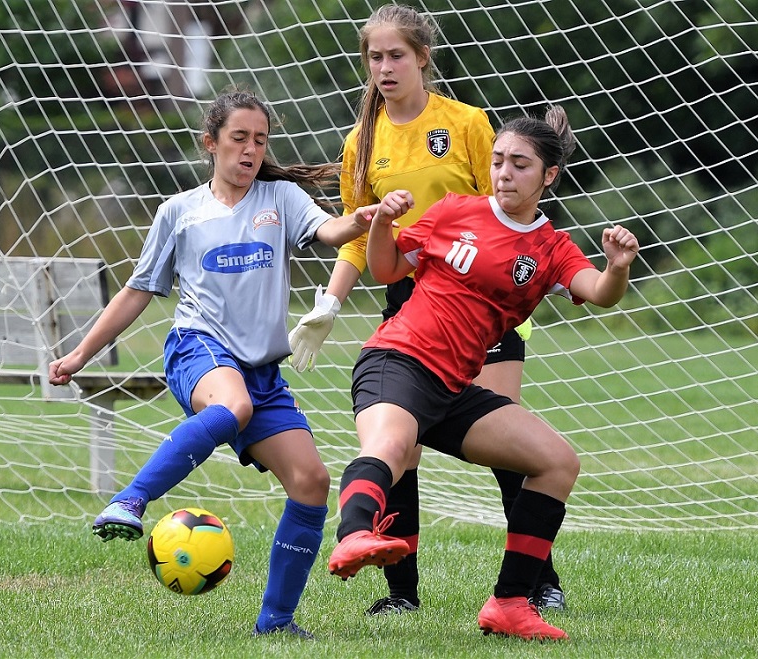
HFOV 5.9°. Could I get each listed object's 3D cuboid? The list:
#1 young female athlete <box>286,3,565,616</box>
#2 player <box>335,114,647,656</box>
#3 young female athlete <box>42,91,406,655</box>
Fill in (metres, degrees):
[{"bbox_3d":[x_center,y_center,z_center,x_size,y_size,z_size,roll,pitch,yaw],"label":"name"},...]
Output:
[{"bbox_3d":[0.125,-0.054,19.950,0.730,1.645,0.470,0,2,11],"label":"young female athlete"},{"bbox_3d":[0.265,0.115,19.000,0.800,1.365,0.720,0,2,-3],"label":"player"},{"bbox_3d":[-0.390,0.089,19.100,0.920,1.410,0.660,0,2,-5],"label":"young female athlete"}]

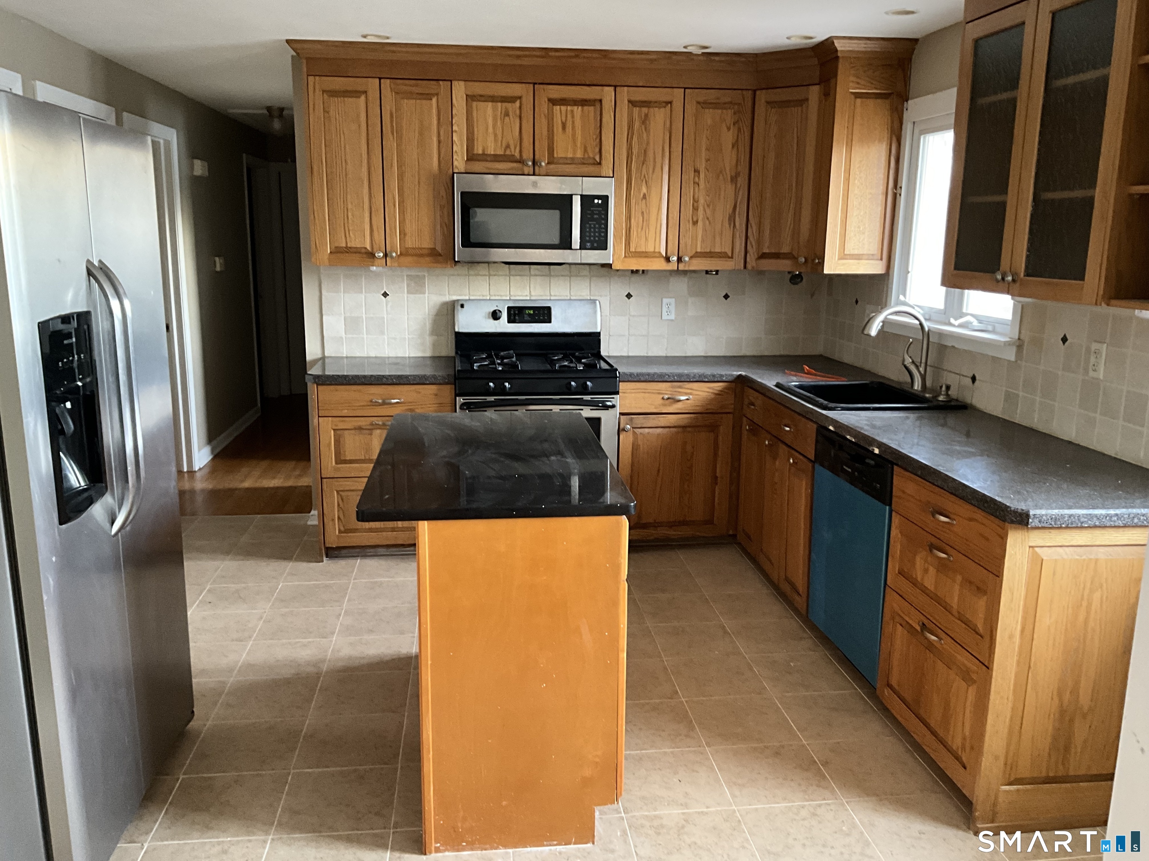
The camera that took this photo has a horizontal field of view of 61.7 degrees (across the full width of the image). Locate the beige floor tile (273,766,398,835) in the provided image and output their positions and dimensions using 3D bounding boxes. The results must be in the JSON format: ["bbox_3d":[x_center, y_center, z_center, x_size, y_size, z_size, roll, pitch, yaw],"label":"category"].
[{"bbox_3d":[-0.649,1.025,2.665,0.305,0.010,0.305,-1,12,-6],"label":"beige floor tile"}]

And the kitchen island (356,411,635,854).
[{"bbox_3d":[-0.243,0.500,2.912,0.654,0.901,1.185,-1,12,-6],"label":"kitchen island"}]

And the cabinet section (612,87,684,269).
[{"bbox_3d":[0.340,-1.255,4.862,0.331,0.859,0.320,-1,12,-6],"label":"cabinet section"}]

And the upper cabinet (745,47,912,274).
[{"bbox_3d":[1.159,-1.256,4.707,0.537,0.928,0.779,-1,12,-7],"label":"upper cabinet"}]

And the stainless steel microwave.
[{"bbox_3d":[-0.209,-1.052,4.798,0.760,0.415,0.390,-1,12,-6],"label":"stainless steel microwave"}]

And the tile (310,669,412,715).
[{"bbox_3d":[-0.733,0.916,3.329,0.310,0.010,0.310,-1,12,-6],"label":"tile"}]

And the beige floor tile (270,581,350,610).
[{"bbox_3d":[-1.127,0.713,4.128,0.305,0.010,0.305,-1,12,-6],"label":"beige floor tile"}]

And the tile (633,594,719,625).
[{"bbox_3d":[0.447,0.763,4.076,0.310,0.010,0.310,-1,12,-6],"label":"tile"}]

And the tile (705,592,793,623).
[{"bbox_3d":[0.744,0.744,4.032,0.305,0.010,0.305,-1,12,-6],"label":"tile"}]

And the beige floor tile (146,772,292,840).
[{"bbox_3d":[-0.952,1.024,2.612,0.305,0.010,0.305,-1,12,-6],"label":"beige floor tile"}]

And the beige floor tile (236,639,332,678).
[{"bbox_3d":[-1.081,0.857,3.609,0.311,0.010,0.311,-1,12,-6],"label":"beige floor tile"}]

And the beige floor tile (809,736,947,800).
[{"bbox_3d":[0.878,0.991,2.815,0.305,0.010,0.305,-1,12,-6],"label":"beige floor tile"}]

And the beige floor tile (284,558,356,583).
[{"bbox_3d":[-1.159,0.648,4.423,0.305,0.010,0.305,-1,12,-6],"label":"beige floor tile"}]

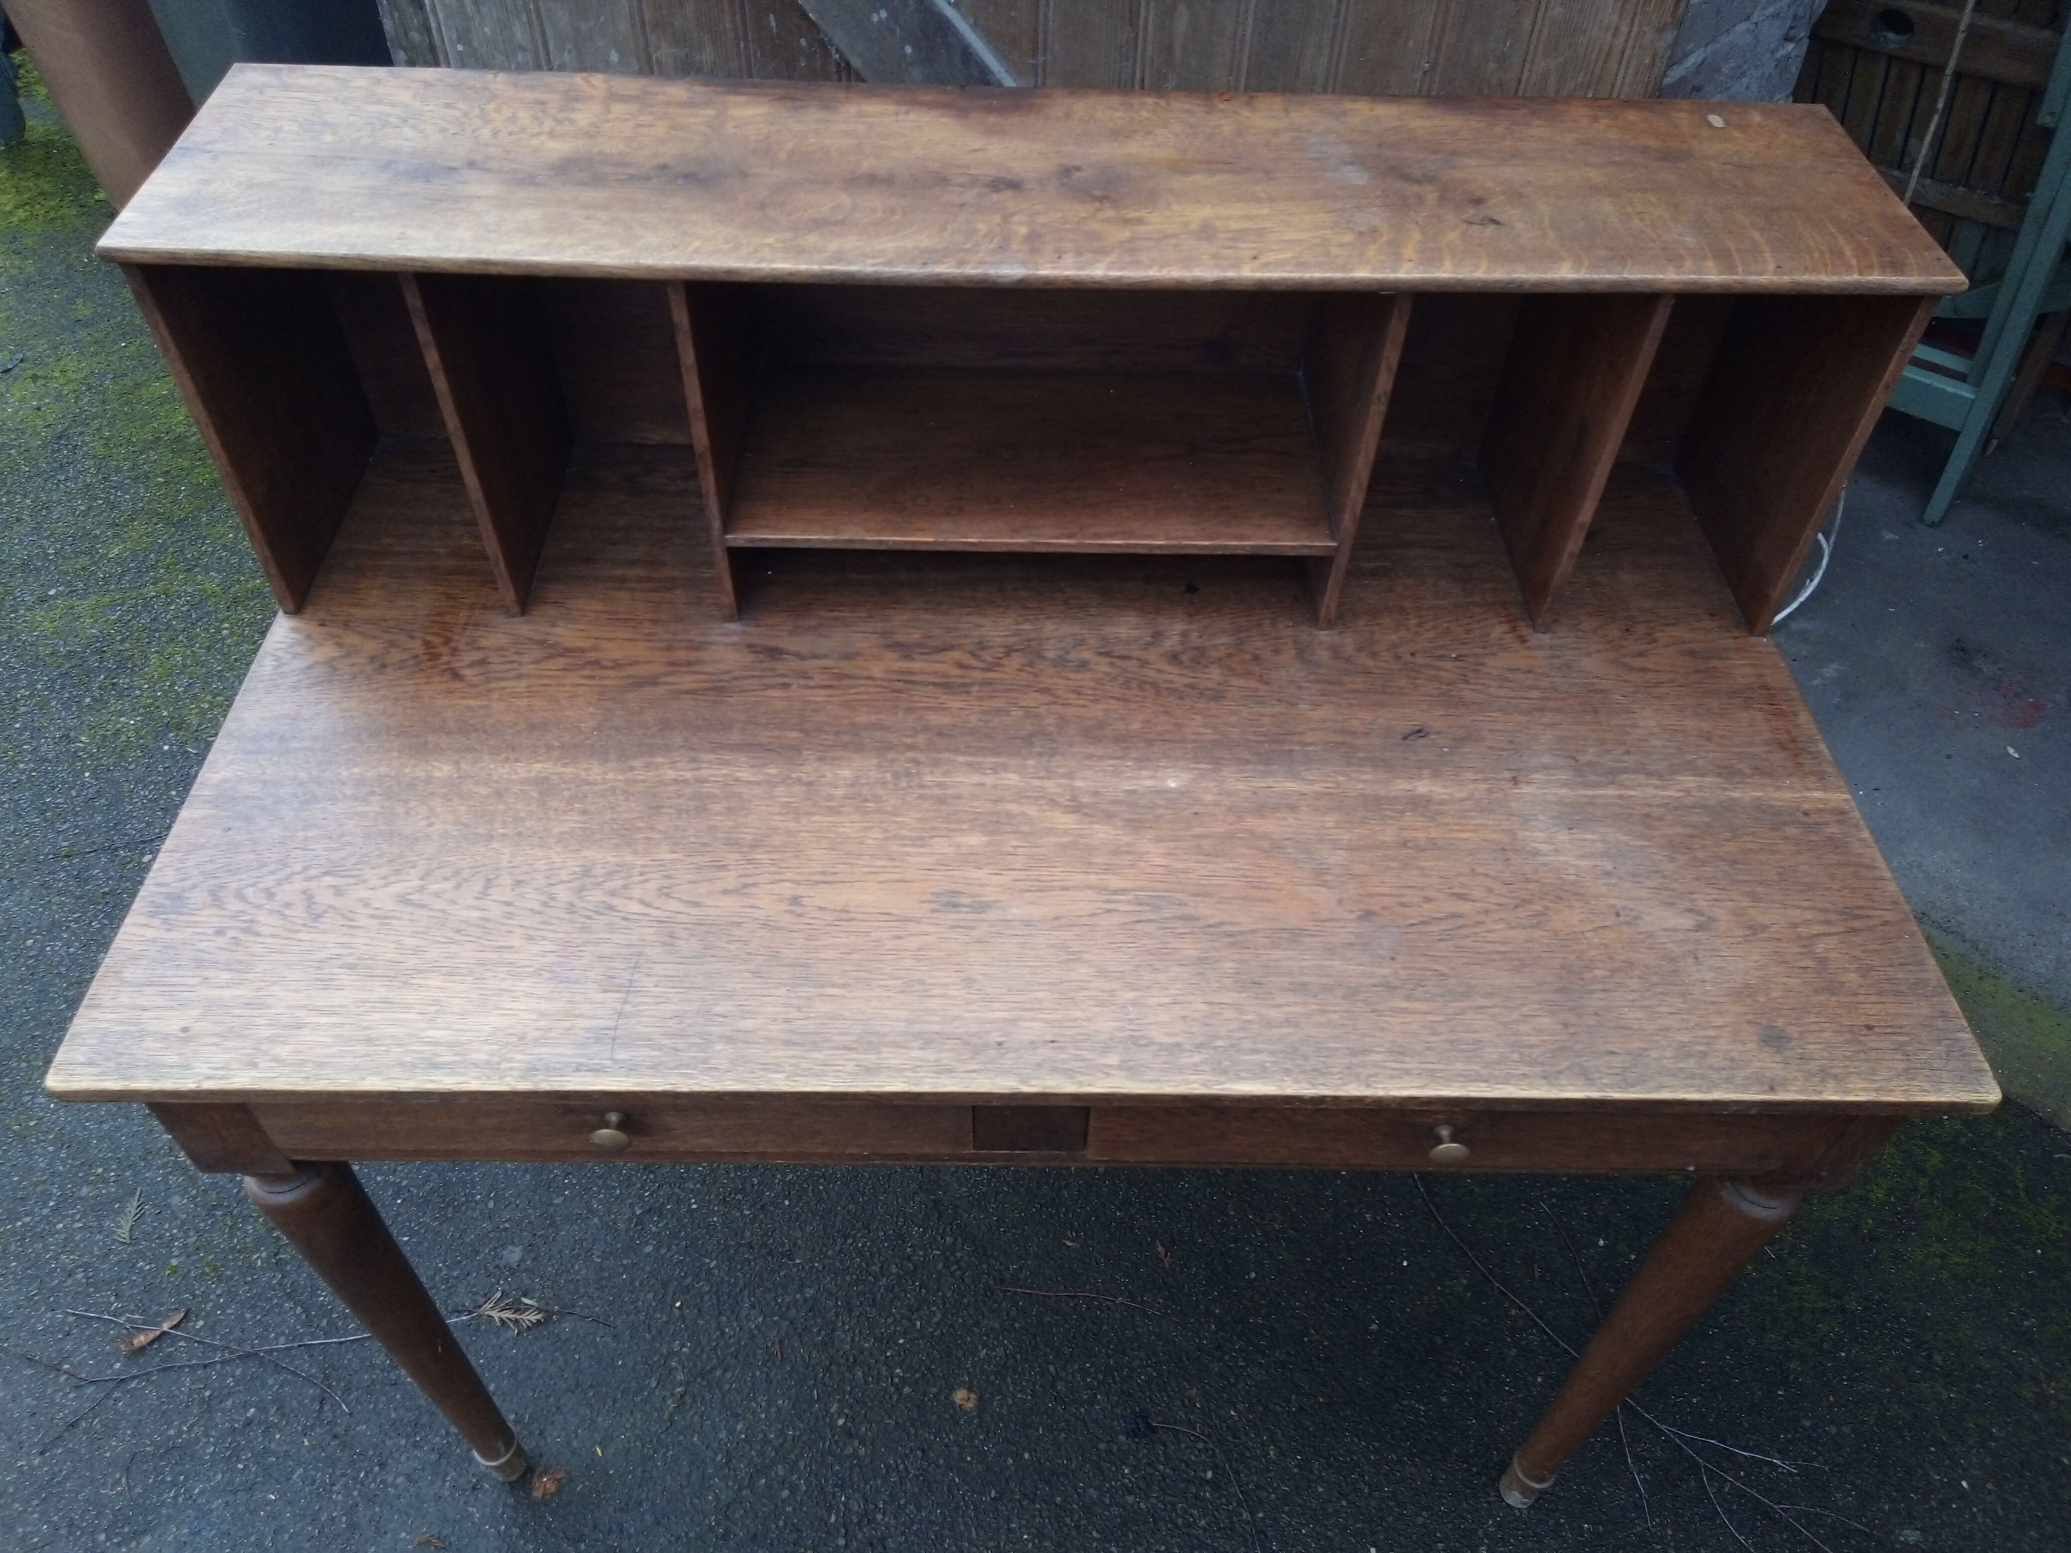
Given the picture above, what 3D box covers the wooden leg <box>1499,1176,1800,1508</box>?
[{"bbox_3d":[0.436,0.430,1.249,0.058,0.646,0.058,1,49,-1],"label":"wooden leg"}]

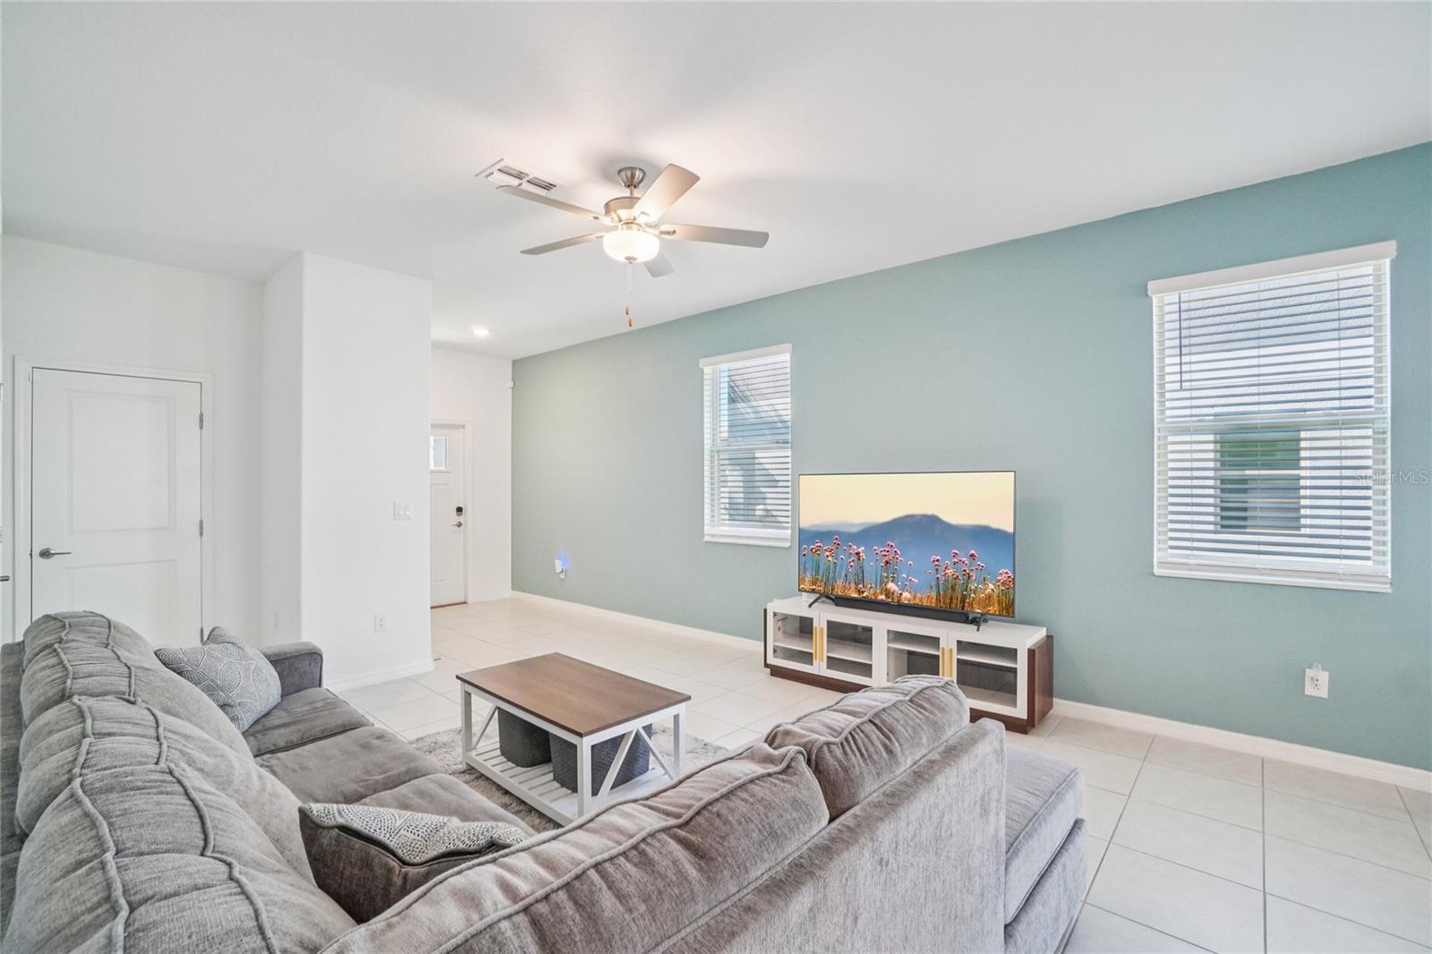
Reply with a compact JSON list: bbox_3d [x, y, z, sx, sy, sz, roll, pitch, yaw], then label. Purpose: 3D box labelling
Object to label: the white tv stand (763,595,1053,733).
[{"bbox_3d":[1.171,1.155,3.925,1.770,0.495,0.420,0,-1,39],"label":"white tv stand"}]

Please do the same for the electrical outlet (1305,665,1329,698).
[{"bbox_3d":[2.861,0.982,2.836,0.077,0.121,0.012,0,-1,39],"label":"electrical outlet"}]

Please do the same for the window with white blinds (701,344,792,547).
[{"bbox_3d":[0.237,-0.240,4.984,0.930,1.600,0.100,0,-1,39],"label":"window with white blinds"}]

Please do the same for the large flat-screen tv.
[{"bbox_3d":[1.192,0.407,3.945,1.460,0.860,0.090,0,-1,39],"label":"large flat-screen tv"}]

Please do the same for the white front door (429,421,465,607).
[{"bbox_3d":[-3.139,0.424,6.352,0.050,2.030,0.910,0,-1,40],"label":"white front door"}]

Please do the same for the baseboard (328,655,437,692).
[{"bbox_3d":[-2.325,1.360,4.060,0.020,0.095,0.800,0,-1,42],"label":"baseboard"}]

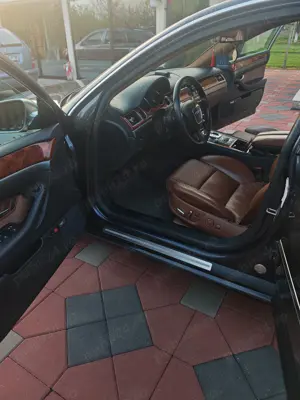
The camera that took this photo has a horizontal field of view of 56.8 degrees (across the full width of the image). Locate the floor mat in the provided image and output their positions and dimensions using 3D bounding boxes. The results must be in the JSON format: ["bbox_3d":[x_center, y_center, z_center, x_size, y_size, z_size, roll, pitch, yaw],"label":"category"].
[{"bbox_3d":[-0.019,-0.002,1.940,0.660,0.060,0.480,15,34,24],"label":"floor mat"}]

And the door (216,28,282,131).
[{"bbox_3d":[0.922,-1.272,2.898,0.220,1.050,1.150,26,39,37],"label":"door"}]

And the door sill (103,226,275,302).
[{"bbox_3d":[0.129,0.257,1.390,1.020,0.130,0.170,15,34,24],"label":"door sill"}]

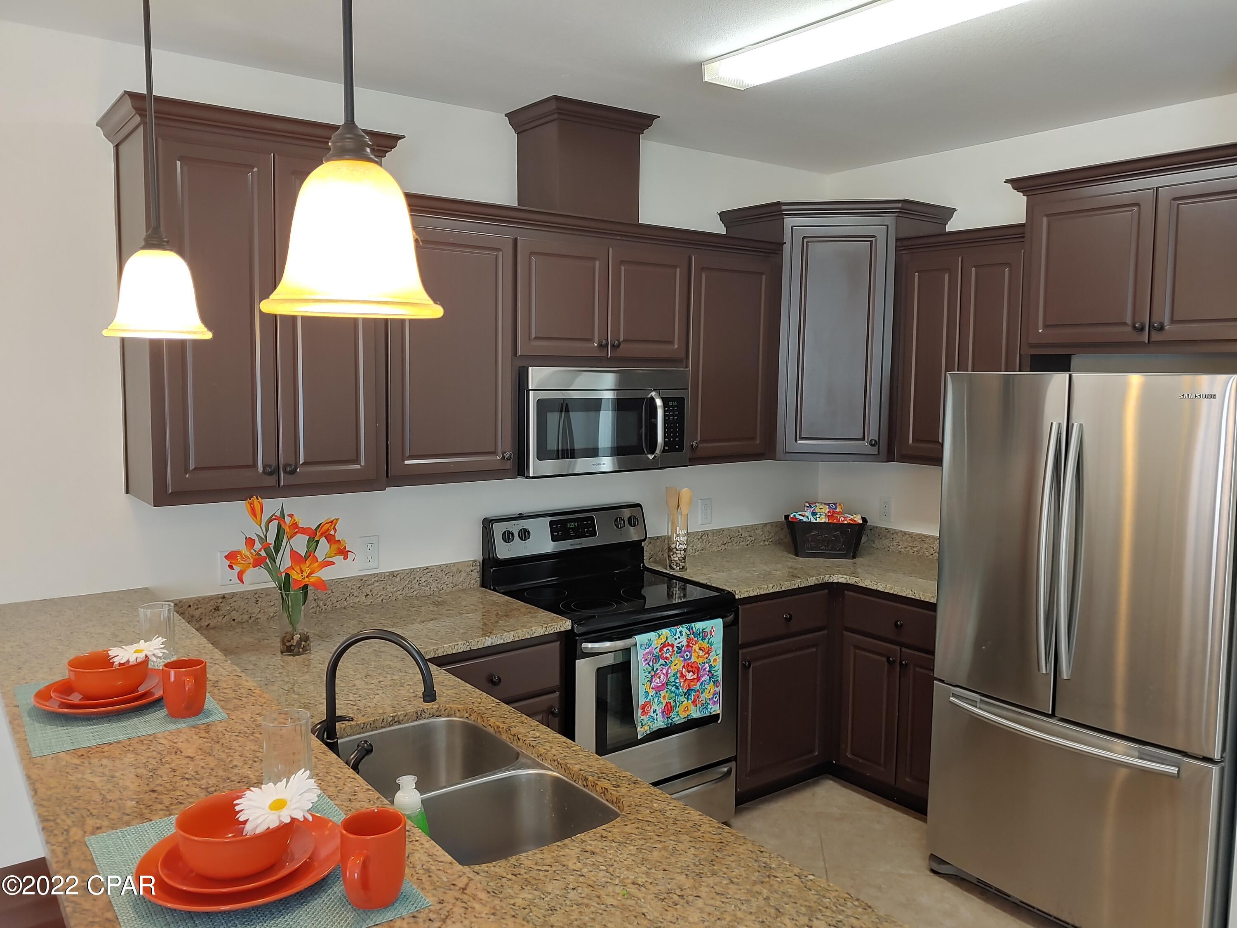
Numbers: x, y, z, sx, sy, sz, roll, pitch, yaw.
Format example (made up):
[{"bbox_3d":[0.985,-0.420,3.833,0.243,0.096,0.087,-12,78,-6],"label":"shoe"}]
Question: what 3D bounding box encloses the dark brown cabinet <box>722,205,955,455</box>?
[{"bbox_3d":[0.990,-0.595,4.202,1.000,1.105,0.760,1,5,7],"label":"dark brown cabinet"}]

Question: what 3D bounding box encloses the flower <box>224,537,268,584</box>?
[{"bbox_3d":[-1.075,0.279,2.580,0.115,0.128,0.100,4,6,33],"label":"flower"}]

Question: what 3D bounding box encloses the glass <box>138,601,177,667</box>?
[{"bbox_3d":[-1.061,0.397,2.059,0.071,0.140,0.071,-3,6,-28],"label":"glass"}]

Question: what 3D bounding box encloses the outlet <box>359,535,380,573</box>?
[{"bbox_3d":[-0.881,0.317,3.164,0.071,0.116,0.008,-4,7,-38],"label":"outlet"}]

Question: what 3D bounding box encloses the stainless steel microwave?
[{"bbox_3d":[-0.121,-0.175,3.465,0.755,0.390,0.395,-4,7,-38],"label":"stainless steel microwave"}]

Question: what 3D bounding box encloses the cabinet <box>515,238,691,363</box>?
[{"bbox_3d":[-0.137,-0.609,3.455,0.780,0.420,0.325,-4,7,-38],"label":"cabinet"}]

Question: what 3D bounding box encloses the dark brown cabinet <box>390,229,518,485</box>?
[{"bbox_3d":[-0.646,-0.390,3.146,0.495,0.880,0.341,-4,7,-37],"label":"dark brown cabinet"}]

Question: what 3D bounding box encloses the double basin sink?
[{"bbox_3d":[-0.351,0.752,1.837,0.425,0.205,0.750,-4,7,-38],"label":"double basin sink"}]

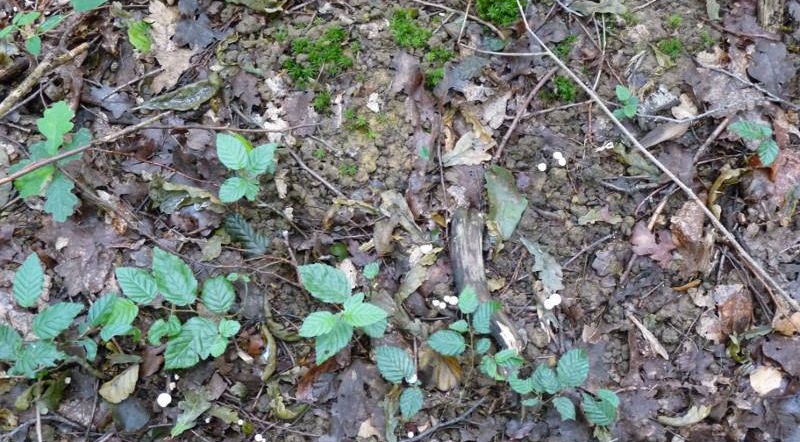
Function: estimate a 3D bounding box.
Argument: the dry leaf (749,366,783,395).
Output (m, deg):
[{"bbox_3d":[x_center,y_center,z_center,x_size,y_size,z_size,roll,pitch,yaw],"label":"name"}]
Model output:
[{"bbox_3d":[0.413,0.180,1.253,0.037,0.010,0.035,7,65,3],"label":"dry leaf"}]

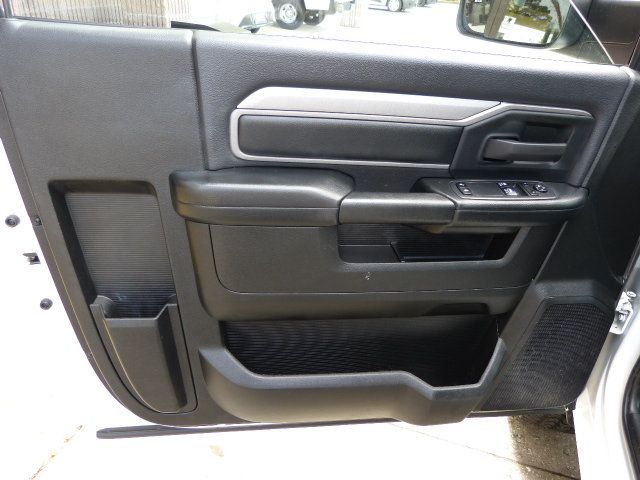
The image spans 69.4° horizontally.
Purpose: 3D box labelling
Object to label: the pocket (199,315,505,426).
[{"bbox_3d":[0.064,0.256,0.917,0.581,0.247,0.084,0,34,-9],"label":"pocket"}]

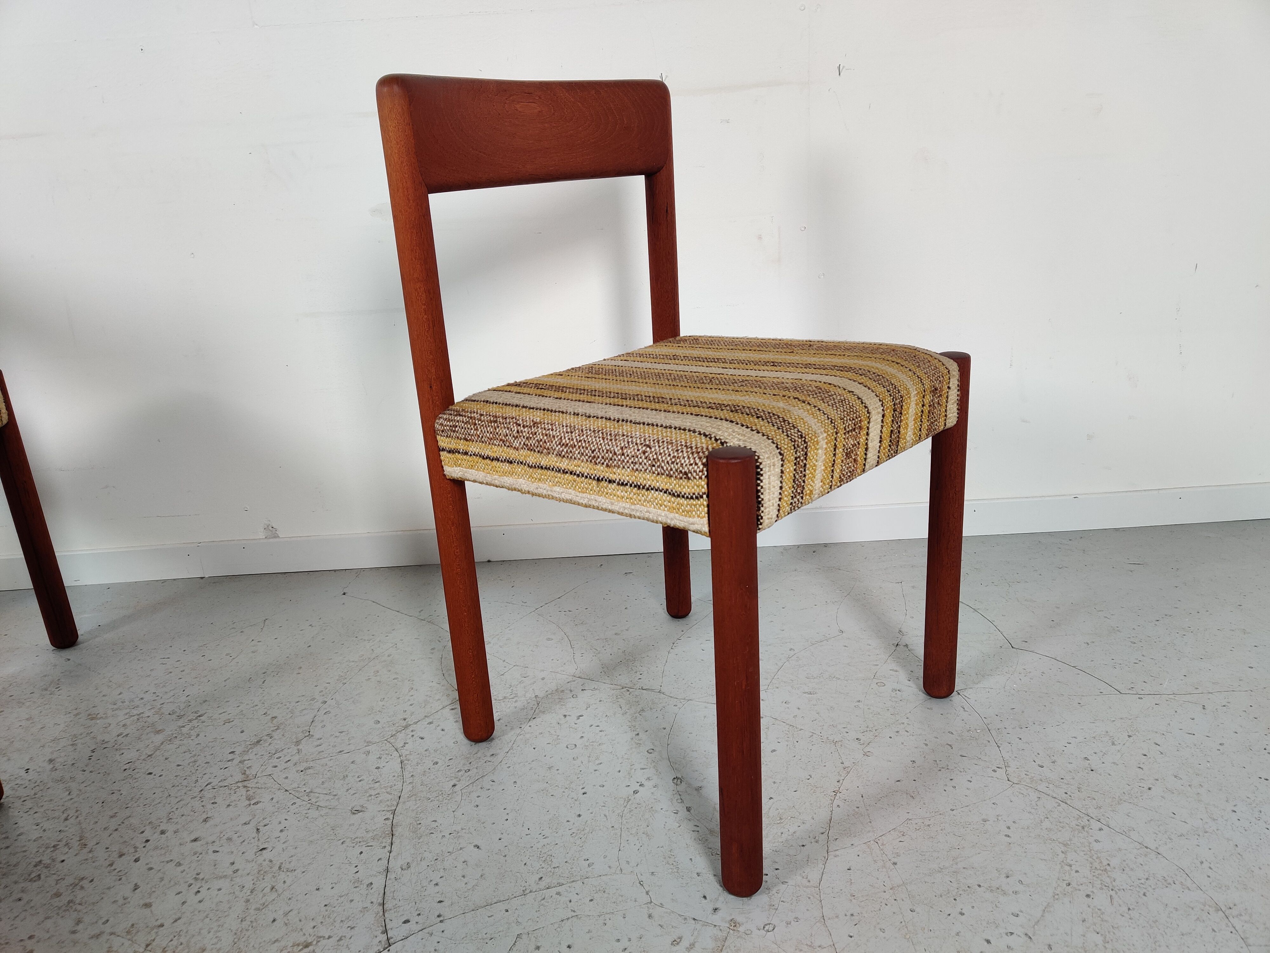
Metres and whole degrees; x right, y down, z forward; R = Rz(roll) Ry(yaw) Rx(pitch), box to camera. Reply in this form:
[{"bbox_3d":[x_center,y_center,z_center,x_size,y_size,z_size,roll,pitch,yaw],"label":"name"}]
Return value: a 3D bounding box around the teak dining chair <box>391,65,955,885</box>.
[{"bbox_3d":[0.065,-0.061,1.143,0.475,0.780,0.479,13,25,39],"label":"teak dining chair"}]

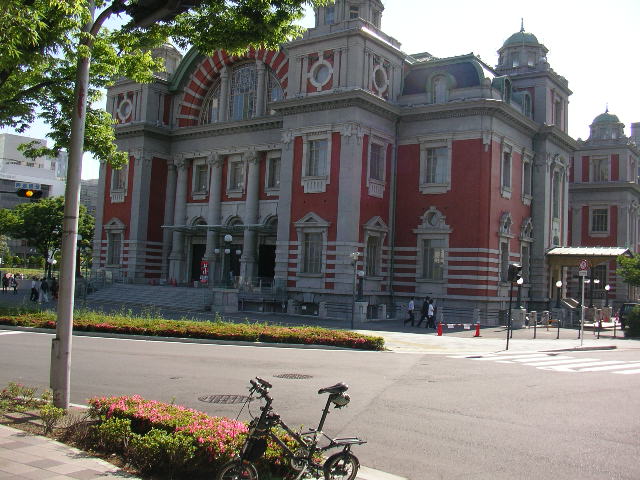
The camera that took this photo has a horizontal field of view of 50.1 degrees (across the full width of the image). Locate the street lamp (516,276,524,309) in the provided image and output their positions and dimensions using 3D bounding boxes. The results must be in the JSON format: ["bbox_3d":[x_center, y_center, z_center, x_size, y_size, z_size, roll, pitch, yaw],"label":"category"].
[{"bbox_3d":[12.287,3.263,42.134,0.420,1.907,0.420,0,-5,36],"label":"street lamp"}]

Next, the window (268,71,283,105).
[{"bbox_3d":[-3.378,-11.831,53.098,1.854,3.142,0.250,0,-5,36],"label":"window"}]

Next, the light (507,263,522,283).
[{"bbox_3d":[7.262,1.251,25.495,0.400,0.740,0.380,0,-5,36],"label":"light"}]

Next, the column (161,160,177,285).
[{"bbox_3d":[-12.671,-1.620,57.225,0.900,10.174,0.900,0,-5,36],"label":"column"}]

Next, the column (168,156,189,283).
[{"bbox_3d":[-11.907,-1.701,58.009,1.050,10.750,1.050,3,-4,0],"label":"column"}]

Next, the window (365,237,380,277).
[{"bbox_3d":[3.695,1.130,46.948,0.200,2.716,1.696,0,-5,36],"label":"window"}]

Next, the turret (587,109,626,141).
[{"bbox_3d":[32.485,-12.905,77.239,4.000,3.750,4.000,0,-5,36],"label":"turret"}]

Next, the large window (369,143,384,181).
[{"bbox_3d":[3.754,-5.097,44.882,0.280,2.341,1.678,0,-5,36],"label":"large window"}]

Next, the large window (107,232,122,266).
[{"bbox_3d":[-17.023,0.782,56.621,1.700,2.818,0.300,0,-5,36],"label":"large window"}]

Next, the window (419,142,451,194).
[{"bbox_3d":[7.749,-4.855,46.378,2.250,3.470,0.350,0,-5,36],"label":"window"}]

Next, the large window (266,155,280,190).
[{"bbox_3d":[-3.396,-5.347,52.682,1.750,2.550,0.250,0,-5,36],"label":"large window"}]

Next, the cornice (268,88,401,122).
[{"bbox_3d":[1.002,-8.712,47.134,7.600,1.100,5.200,0,-5,36],"label":"cornice"}]

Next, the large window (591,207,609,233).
[{"bbox_3d":[30.125,-2.156,73.684,1.799,2.707,0.300,0,-5,36],"label":"large window"}]

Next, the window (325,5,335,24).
[{"bbox_3d":[0.708,-15.609,47.387,0.850,1.450,0.250,0,-5,36],"label":"window"}]

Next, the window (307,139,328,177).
[{"bbox_3d":[-0.158,-5.579,46.400,1.667,2.483,0.200,0,-5,36],"label":"window"}]

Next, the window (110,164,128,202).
[{"bbox_3d":[-17.060,-4.814,58.012,2.100,3.350,0.400,0,-5,36],"label":"window"}]

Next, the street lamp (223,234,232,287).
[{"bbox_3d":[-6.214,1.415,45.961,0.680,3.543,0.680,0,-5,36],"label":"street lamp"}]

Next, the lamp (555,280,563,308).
[{"bbox_3d":[16.632,3.816,47.775,0.420,1.933,0.420,0,-5,36],"label":"lamp"}]

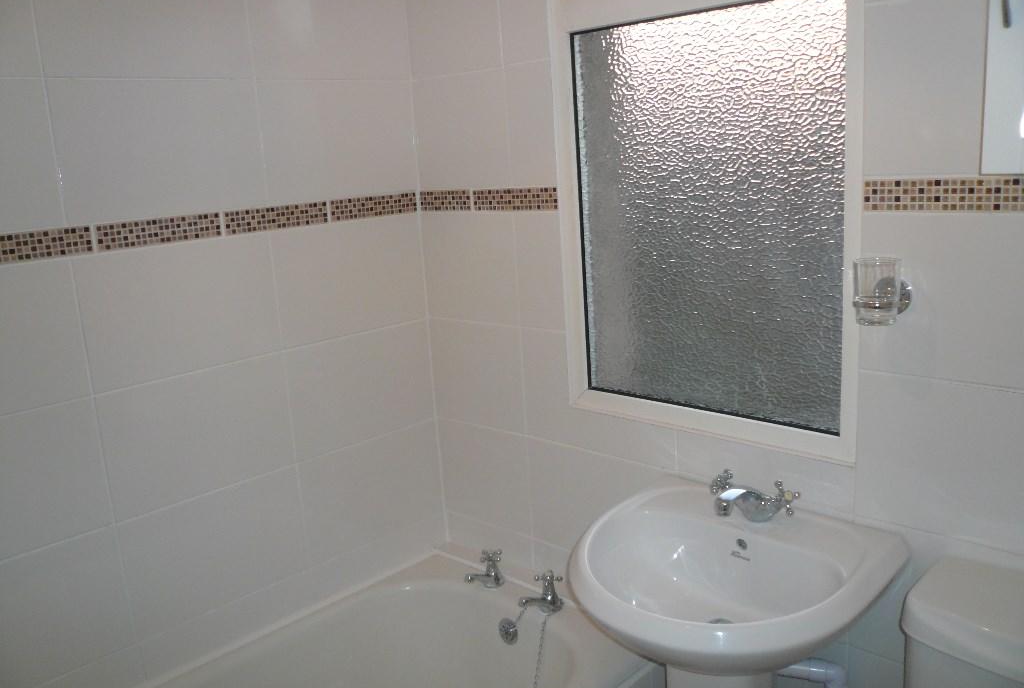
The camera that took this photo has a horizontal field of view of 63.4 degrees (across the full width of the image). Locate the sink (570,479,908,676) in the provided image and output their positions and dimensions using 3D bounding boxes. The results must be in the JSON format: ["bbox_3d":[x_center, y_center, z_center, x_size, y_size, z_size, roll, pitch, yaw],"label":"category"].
[{"bbox_3d":[0.322,0.413,1.329,0.490,0.180,0.440,8,17,43],"label":"sink"}]

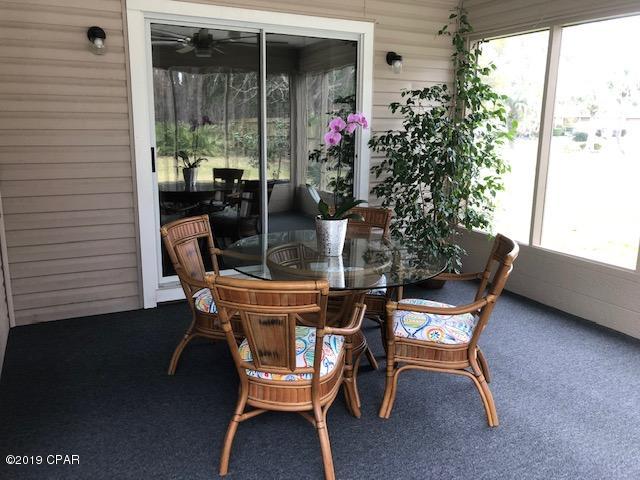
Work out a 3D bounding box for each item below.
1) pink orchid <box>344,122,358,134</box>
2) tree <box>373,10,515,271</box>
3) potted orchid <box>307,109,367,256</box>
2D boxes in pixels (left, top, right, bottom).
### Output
[{"bbox_3d":[0.171,-0.604,2.806,0.077,0.068,0.050,1,12,3],"label":"pink orchid"},{"bbox_3d":[0.925,-0.760,4.393,1.150,2.432,0.870,-5,13,-27],"label":"tree"},{"bbox_3d":[0.092,-0.304,2.795,0.335,0.749,0.250,1,12,2],"label":"potted orchid"}]

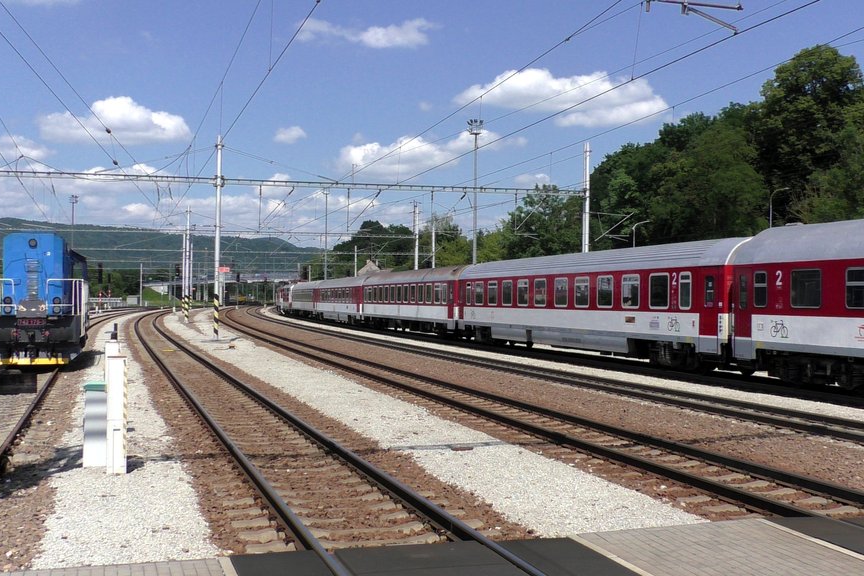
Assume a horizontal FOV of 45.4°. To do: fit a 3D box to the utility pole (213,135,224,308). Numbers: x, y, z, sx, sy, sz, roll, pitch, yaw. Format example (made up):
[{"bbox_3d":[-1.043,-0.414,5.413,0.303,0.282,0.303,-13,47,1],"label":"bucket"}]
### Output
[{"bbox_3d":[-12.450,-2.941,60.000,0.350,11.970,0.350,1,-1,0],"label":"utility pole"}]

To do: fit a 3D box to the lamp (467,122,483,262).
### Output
[{"bbox_3d":[4.305,-6.663,105.000,1.600,21.170,1.600,1,-1,0],"label":"lamp"}]

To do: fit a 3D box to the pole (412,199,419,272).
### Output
[{"bbox_3d":[-1.603,-2.437,104.000,0.480,12.560,0.480,1,-1,0],"label":"pole"}]

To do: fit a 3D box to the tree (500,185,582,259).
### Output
[{"bbox_3d":[11.886,-3.699,112.000,8.800,14.600,8.800,1,-1,0],"label":"tree"}]

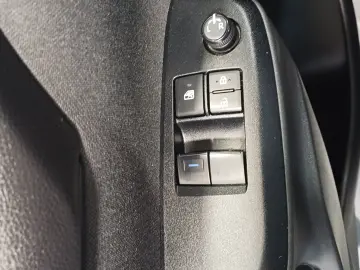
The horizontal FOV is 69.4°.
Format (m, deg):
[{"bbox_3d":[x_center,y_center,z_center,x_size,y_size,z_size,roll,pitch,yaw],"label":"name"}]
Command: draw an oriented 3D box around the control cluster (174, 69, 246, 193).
[{"bbox_3d":[0.021,-0.002,0.187,0.048,0.018,0.084,-3,83,14],"label":"control cluster"}]

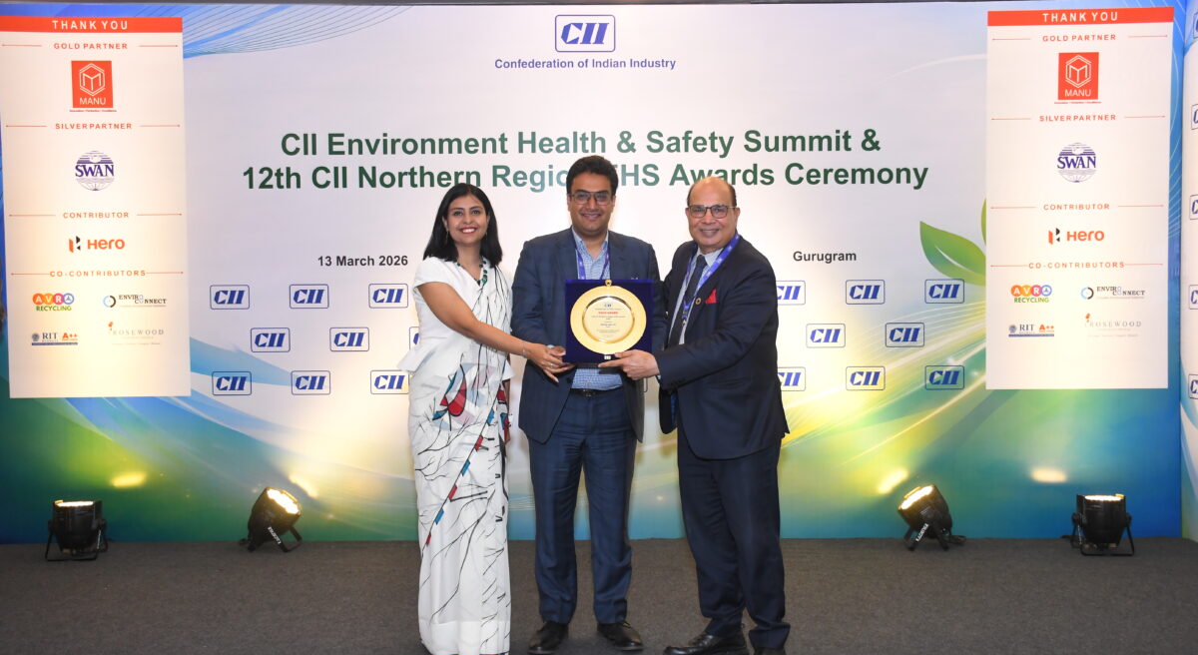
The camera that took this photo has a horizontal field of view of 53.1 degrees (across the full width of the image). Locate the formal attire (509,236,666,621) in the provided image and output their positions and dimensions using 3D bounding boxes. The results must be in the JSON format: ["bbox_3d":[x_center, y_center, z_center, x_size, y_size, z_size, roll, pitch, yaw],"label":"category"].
[{"bbox_3d":[-0.038,0.339,4.293,0.540,1.400,0.400,0,2,0],"label":"formal attire"}]

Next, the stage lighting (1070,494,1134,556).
[{"bbox_3d":[2.427,0.938,5.785,0.270,0.270,0.230,0,2,0],"label":"stage lighting"}]

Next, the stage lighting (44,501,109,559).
[{"bbox_3d":[-2.543,0.970,5.855,0.270,0.270,0.230,0,2,0],"label":"stage lighting"}]

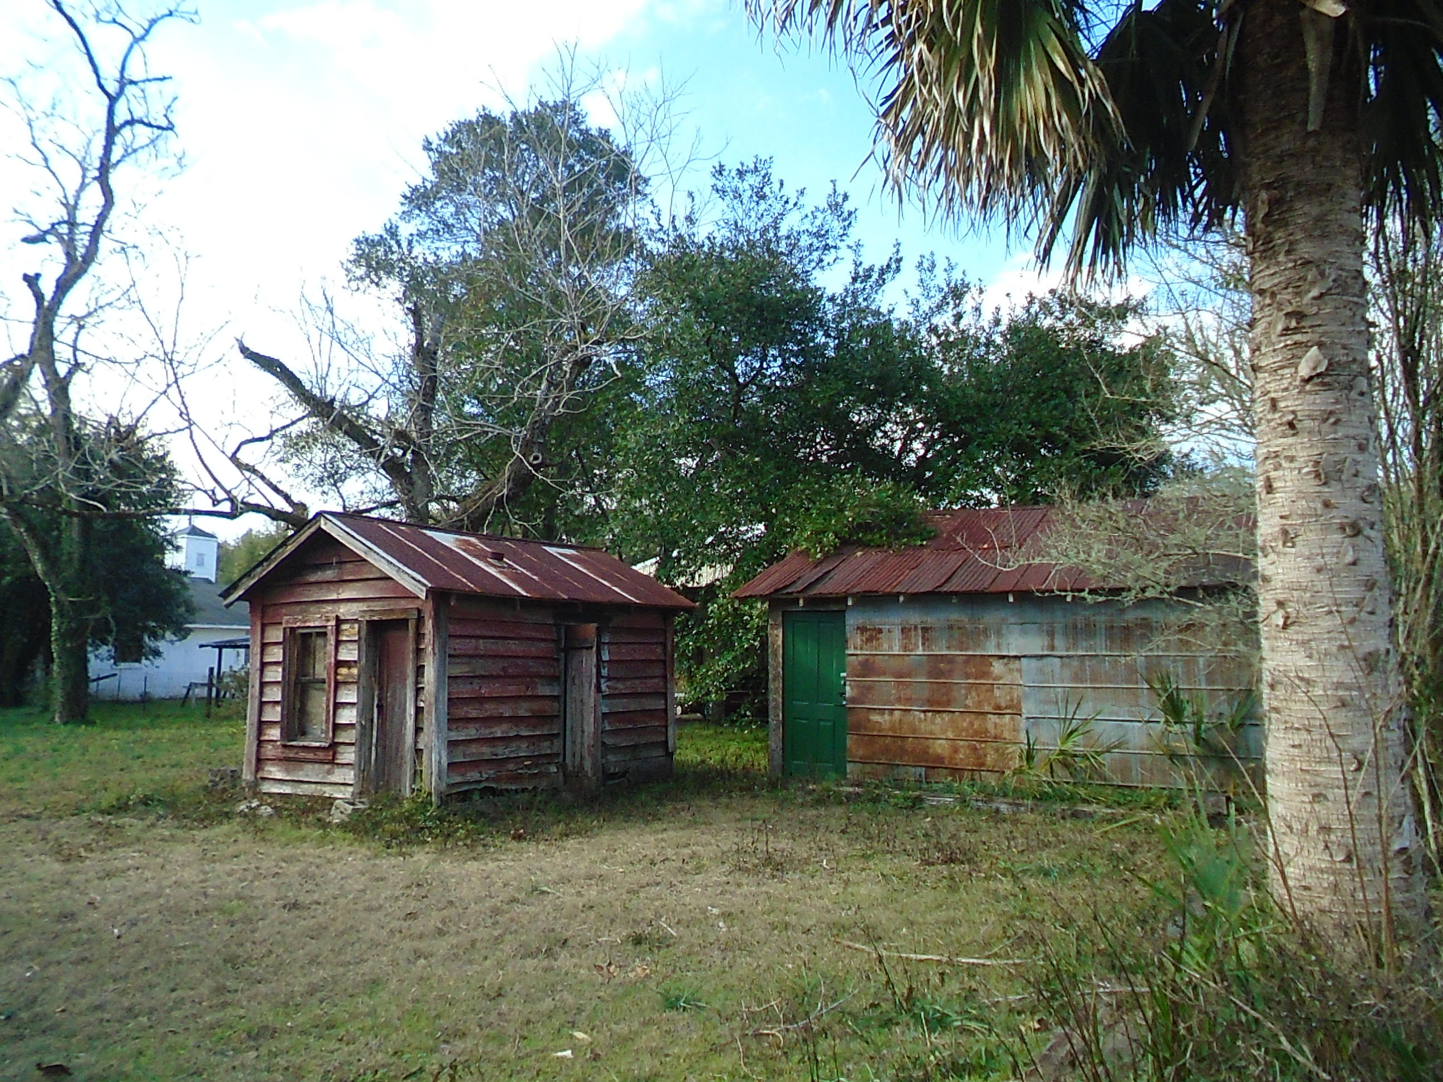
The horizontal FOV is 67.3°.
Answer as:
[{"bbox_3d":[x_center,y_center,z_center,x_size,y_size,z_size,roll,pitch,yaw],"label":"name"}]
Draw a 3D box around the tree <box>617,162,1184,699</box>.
[{"bbox_3d":[2.985,-1.709,19.107,10.110,10.470,8.500,0,-6,0],"label":"tree"}]

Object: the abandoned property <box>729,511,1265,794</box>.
[{"bbox_3d":[4.384,1.258,14.251,6.550,3.500,5.600,-4,-7,31],"label":"abandoned property"}]

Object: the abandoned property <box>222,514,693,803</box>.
[{"bbox_3d":[-3.081,1.409,13.370,3.550,3.070,4.500,-4,-8,33],"label":"abandoned property"}]

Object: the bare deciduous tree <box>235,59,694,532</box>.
[{"bbox_3d":[-4.481,-2.630,18.906,8.000,12.230,7.200,0,-6,0],"label":"bare deciduous tree"}]

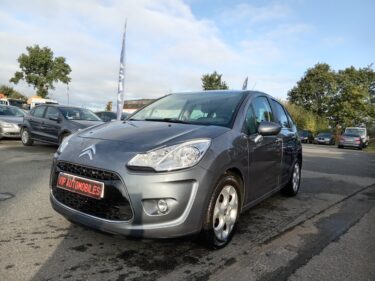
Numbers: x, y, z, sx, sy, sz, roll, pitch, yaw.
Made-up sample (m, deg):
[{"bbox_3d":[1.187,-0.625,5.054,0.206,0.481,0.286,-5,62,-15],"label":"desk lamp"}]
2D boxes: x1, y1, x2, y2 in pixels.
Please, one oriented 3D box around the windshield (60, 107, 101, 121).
[{"bbox_3d":[-3.566,-0.873,8.936,0.780,0.140,1.360,41,22,28],"label":"windshield"}]

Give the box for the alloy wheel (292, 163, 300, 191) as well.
[{"bbox_3d":[1.635,0.572,4.233,0.170,0.440,0.440,5,3,34],"label":"alloy wheel"}]

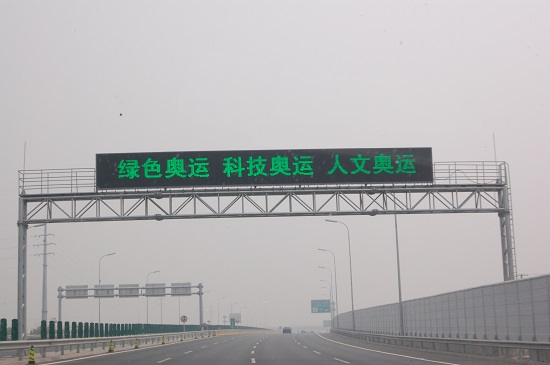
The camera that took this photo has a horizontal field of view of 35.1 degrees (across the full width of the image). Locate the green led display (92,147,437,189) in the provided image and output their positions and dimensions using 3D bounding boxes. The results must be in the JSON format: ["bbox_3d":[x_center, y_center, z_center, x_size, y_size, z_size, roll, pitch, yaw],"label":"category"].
[{"bbox_3d":[-0.450,-0.650,42.526,16.414,1.762,0.450,-1,-10,-3],"label":"green led display"}]

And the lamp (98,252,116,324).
[{"bbox_3d":[-31.390,21.299,163.134,3.194,16.109,0.380,-2,-10,3],"label":"lamp"}]

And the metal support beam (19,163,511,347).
[{"bbox_3d":[-0.269,3.735,42.084,23.863,9.027,1.200,-1,-10,-3],"label":"metal support beam"}]

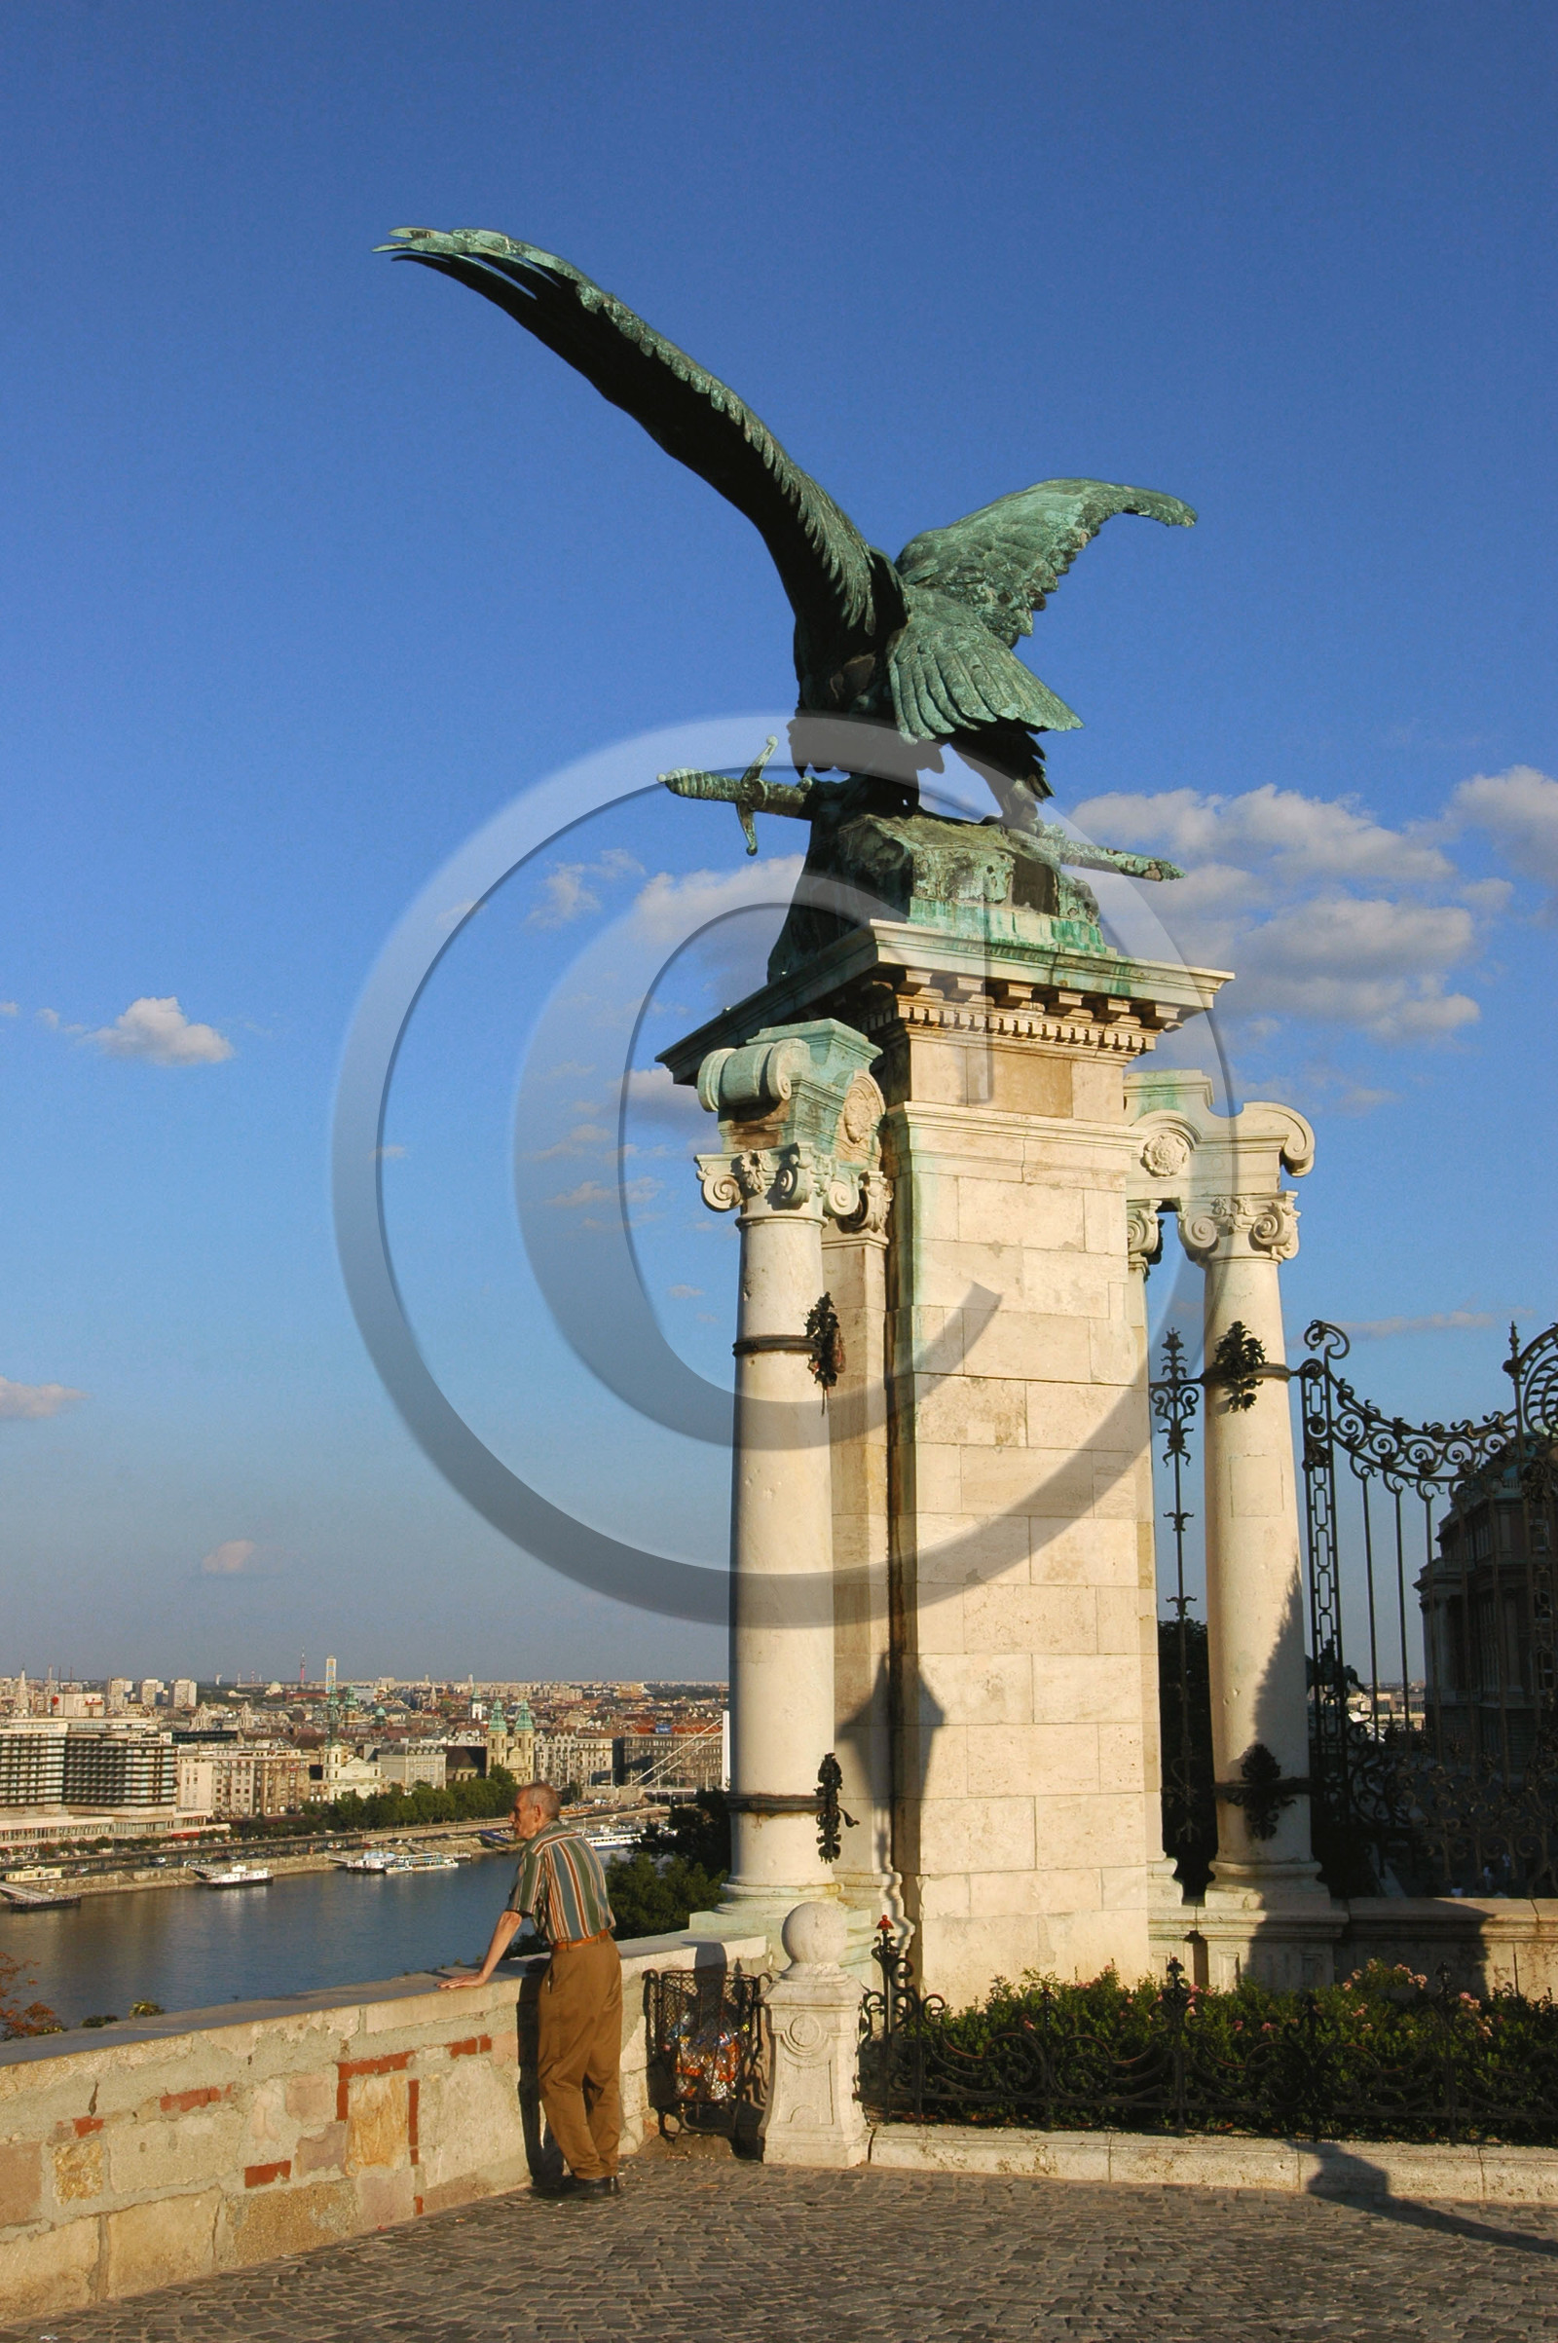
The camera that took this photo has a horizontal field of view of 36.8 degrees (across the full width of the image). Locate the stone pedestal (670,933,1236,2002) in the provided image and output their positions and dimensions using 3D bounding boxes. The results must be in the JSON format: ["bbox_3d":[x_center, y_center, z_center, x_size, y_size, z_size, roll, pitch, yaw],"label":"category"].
[{"bbox_3d":[0.927,1.954,13.894,2.400,5.930,3.100,6,-13,-25],"label":"stone pedestal"}]

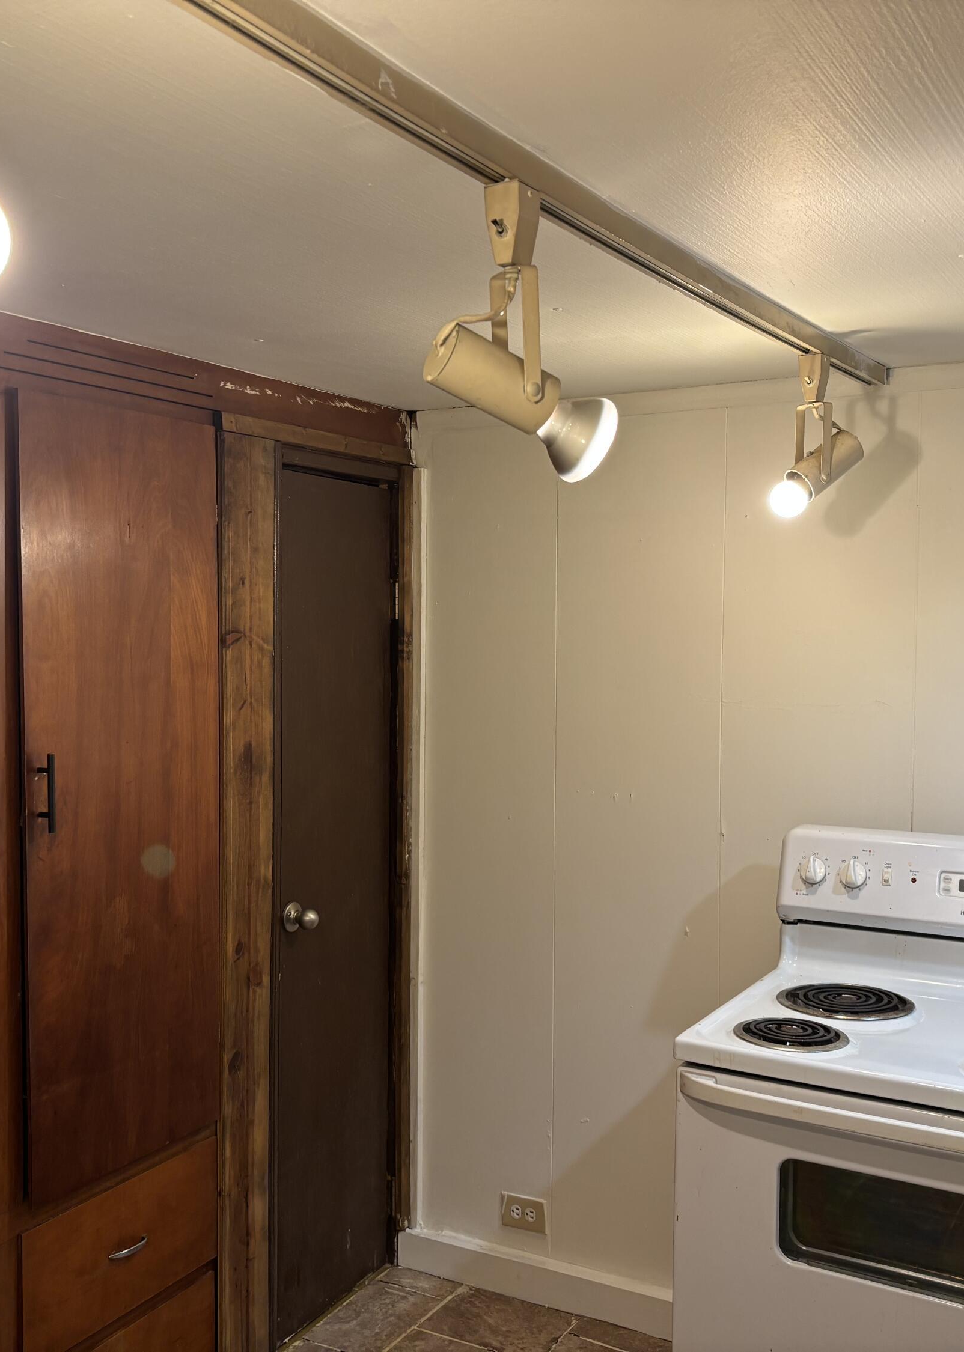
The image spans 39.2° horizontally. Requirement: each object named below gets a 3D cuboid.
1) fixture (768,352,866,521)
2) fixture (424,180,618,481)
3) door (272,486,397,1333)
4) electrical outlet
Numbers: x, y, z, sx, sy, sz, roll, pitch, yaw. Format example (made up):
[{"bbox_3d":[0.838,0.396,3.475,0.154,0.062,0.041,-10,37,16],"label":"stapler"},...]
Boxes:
[{"bbox_3d":[0.601,-0.428,2.431,0.190,0.295,0.090,0,2,-17],"label":"fixture"},{"bbox_3d":[0.039,-0.373,1.459,0.215,0.300,0.100,-1,3,-30],"label":"fixture"},{"bbox_3d":[-0.361,0.509,3.146,0.040,1.940,0.480,2,3,31],"label":"door"},{"bbox_3d":[0.101,1.276,3.211,0.120,0.076,0.008,2,3,31],"label":"electrical outlet"}]

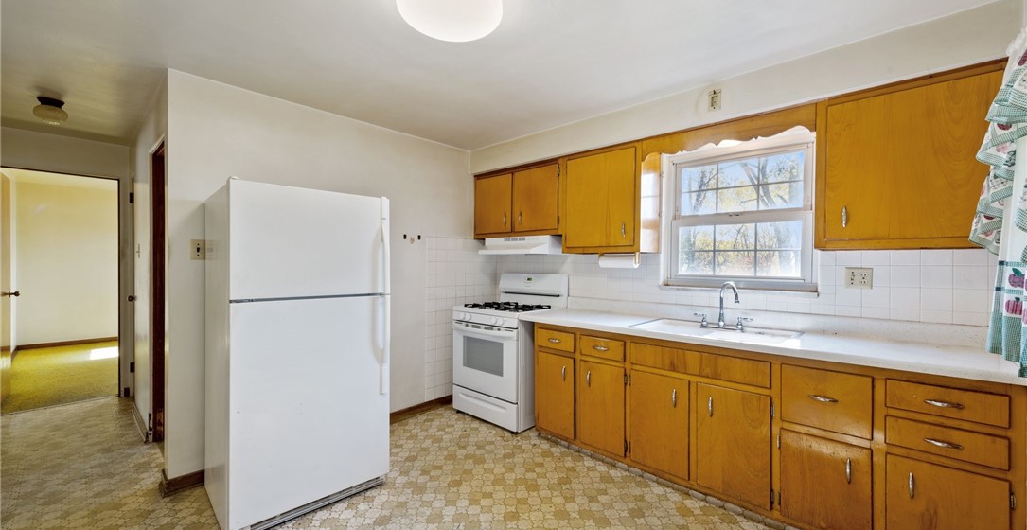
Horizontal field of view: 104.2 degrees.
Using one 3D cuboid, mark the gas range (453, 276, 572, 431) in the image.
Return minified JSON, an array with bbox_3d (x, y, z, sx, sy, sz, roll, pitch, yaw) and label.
[{"bbox_3d":[-0.025,0.692,3.460,0.762,1.198,0.690,0,0,43],"label":"gas range"}]

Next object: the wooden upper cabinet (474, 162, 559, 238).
[{"bbox_3d":[0.109,-0.543,3.638,1.048,0.601,0.337,0,0,43],"label":"wooden upper cabinet"}]

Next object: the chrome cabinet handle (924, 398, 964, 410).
[{"bbox_3d":[1.672,0.542,1.550,0.103,0.018,0.026,0,0,43],"label":"chrome cabinet handle"}]

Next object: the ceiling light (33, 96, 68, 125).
[{"bbox_3d":[-3.089,-1.021,2.670,0.155,0.160,0.155,0,0,43],"label":"ceiling light"}]

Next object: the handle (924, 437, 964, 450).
[{"bbox_3d":[1.671,0.696,1.551,0.102,0.018,0.026,0,0,43],"label":"handle"}]

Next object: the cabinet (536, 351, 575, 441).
[{"bbox_3d":[0.507,0.933,3.075,0.350,0.595,0.619,0,0,43],"label":"cabinet"}]

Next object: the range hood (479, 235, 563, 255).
[{"bbox_3d":[0.090,-0.167,3.599,0.762,0.150,0.420,0,0,43],"label":"range hood"}]

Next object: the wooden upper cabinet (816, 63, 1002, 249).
[{"bbox_3d":[1.909,-0.453,1.960,0.645,0.751,0.337,0,0,43],"label":"wooden upper cabinet"}]

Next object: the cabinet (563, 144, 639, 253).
[{"bbox_3d":[0.733,-0.463,3.056,0.640,0.751,0.337,0,0,43],"label":"cabinet"}]

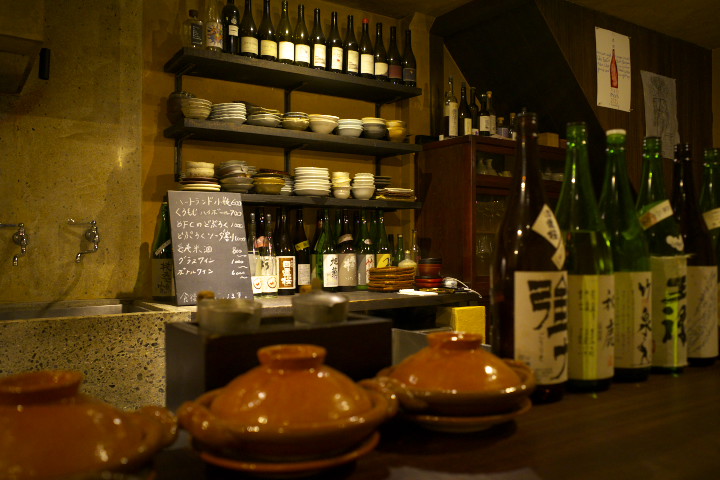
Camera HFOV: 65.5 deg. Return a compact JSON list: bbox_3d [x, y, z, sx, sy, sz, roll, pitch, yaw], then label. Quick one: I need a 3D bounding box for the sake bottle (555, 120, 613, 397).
[{"bbox_3d":[0.335,0.021,0.861,0.105,0.397,0.105,1,-1,-33],"label":"sake bottle"}]

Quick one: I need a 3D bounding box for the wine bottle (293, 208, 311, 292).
[{"bbox_3d":[-0.284,0.058,2.700,0.104,0.395,0.104,0,-1,-23],"label":"wine bottle"}]

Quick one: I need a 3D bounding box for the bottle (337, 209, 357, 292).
[{"bbox_3d":[-0.061,0.037,2.630,0.105,0.395,0.105,0,1,0],"label":"bottle"}]

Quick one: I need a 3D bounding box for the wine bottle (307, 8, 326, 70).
[{"bbox_3d":[-0.198,-0.937,2.637,0.081,0.299,0.081,0,0,-25],"label":"wine bottle"}]

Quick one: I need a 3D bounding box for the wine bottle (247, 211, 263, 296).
[{"bbox_3d":[-0.463,0.068,2.440,0.082,0.362,0.082,1,-1,-30],"label":"wine bottle"}]

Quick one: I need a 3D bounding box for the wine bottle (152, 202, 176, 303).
[{"bbox_3d":[-0.808,0.051,2.325,0.105,0.398,0.105,0,-1,-27],"label":"wine bottle"}]

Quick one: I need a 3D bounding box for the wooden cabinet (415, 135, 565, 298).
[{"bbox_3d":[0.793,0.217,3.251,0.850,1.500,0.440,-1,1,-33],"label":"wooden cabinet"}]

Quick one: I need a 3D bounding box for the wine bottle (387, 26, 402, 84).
[{"bbox_3d":[0.175,-0.929,2.848,0.081,0.299,0.081,0,0,0],"label":"wine bottle"}]

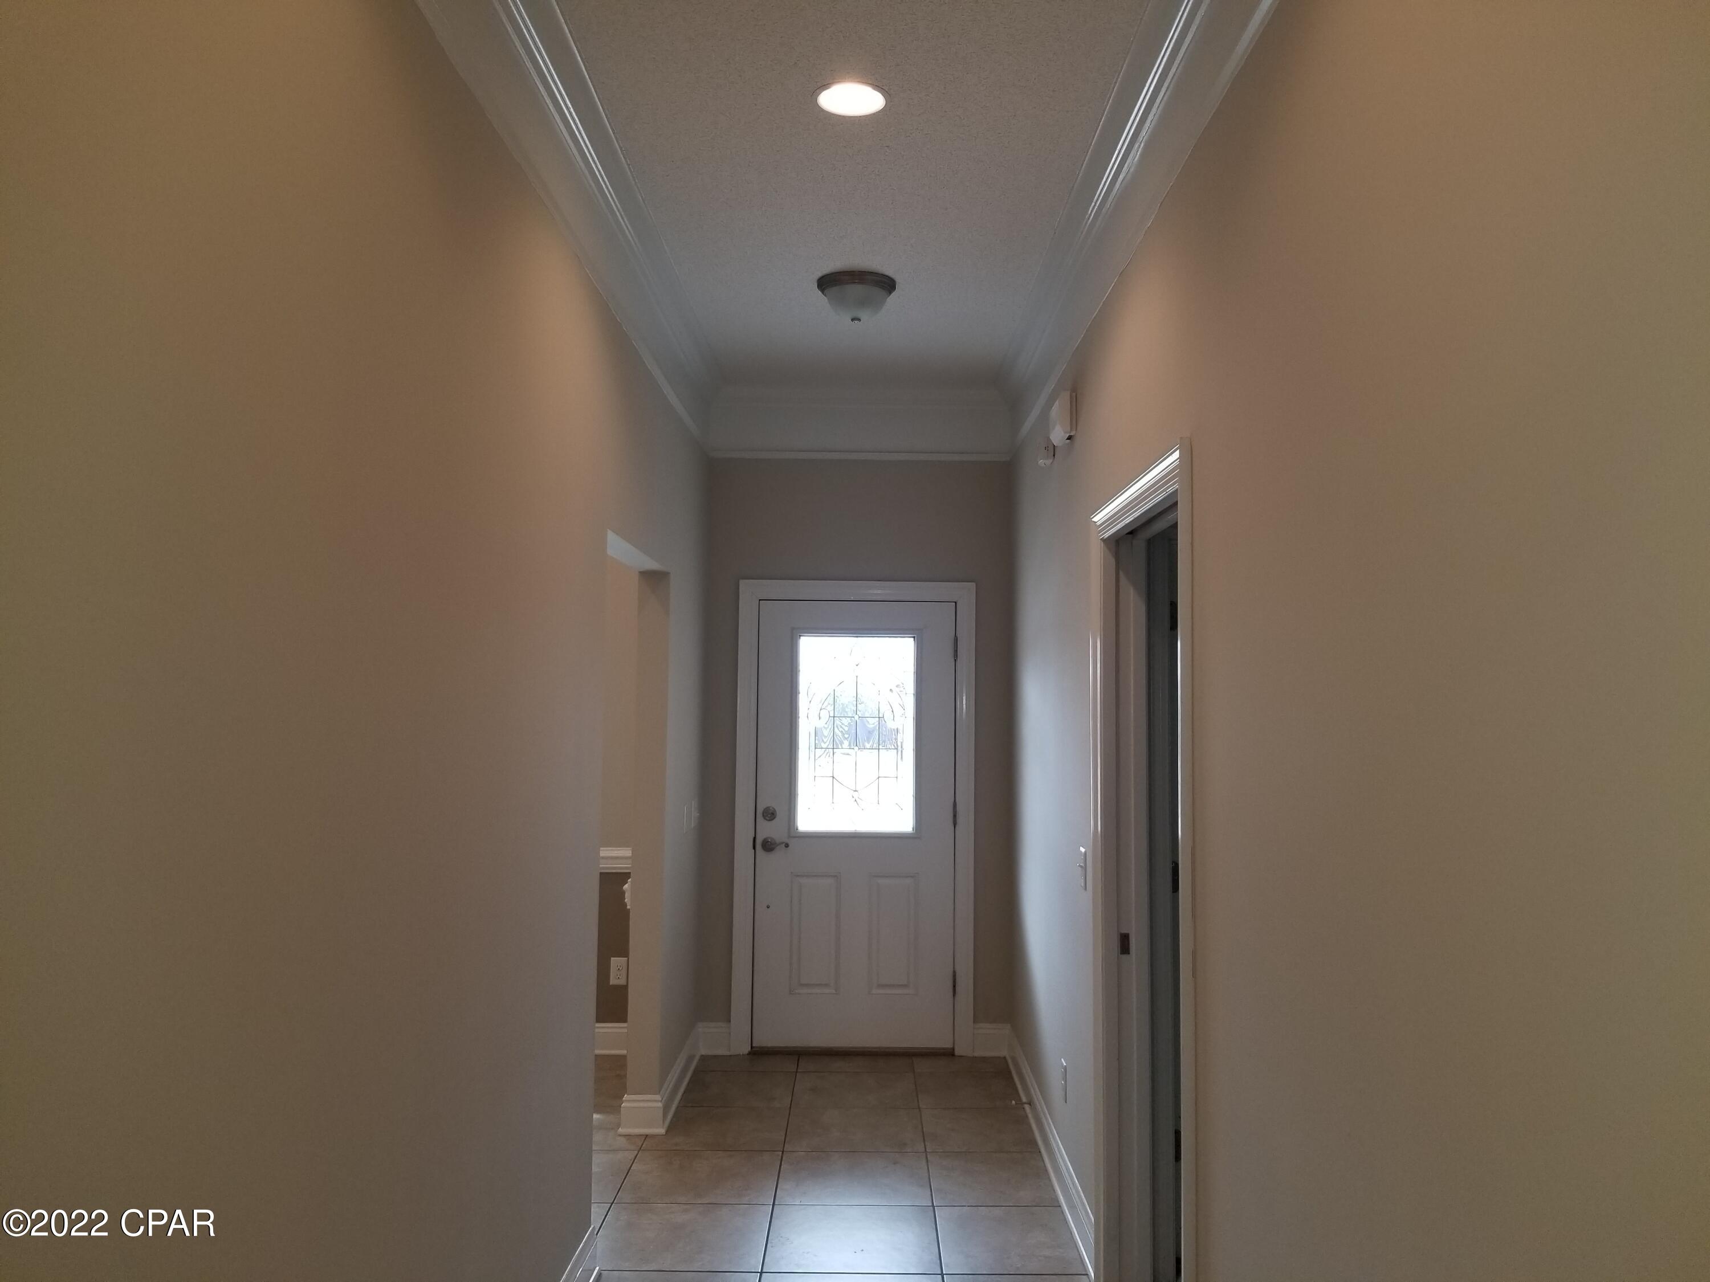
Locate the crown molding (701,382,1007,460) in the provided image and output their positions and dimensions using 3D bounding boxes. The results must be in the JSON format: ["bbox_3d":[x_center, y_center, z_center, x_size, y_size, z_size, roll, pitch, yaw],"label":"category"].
[{"bbox_3d":[0.025,-1.008,5.948,1.411,0.330,0.085,1,-3,1],"label":"crown molding"}]

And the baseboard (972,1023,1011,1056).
[{"bbox_3d":[0.620,1.821,5.822,0.162,0.140,0.022,1,-3,1],"label":"baseboard"}]

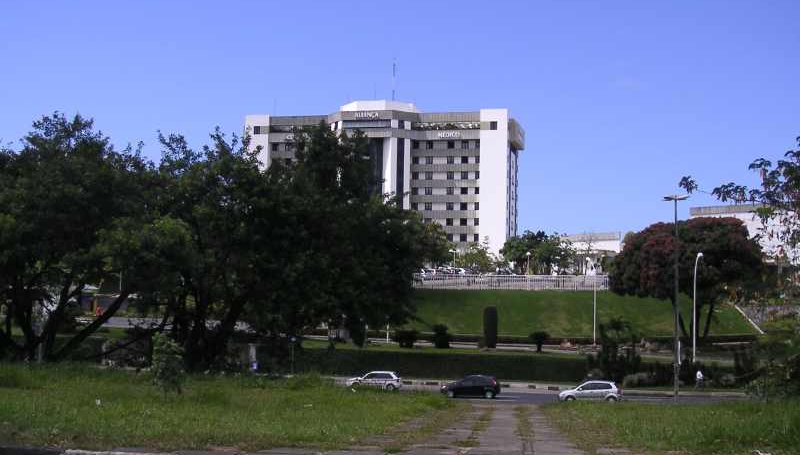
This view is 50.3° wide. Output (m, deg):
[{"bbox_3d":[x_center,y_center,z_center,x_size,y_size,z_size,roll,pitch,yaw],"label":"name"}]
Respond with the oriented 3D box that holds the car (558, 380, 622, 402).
[{"bbox_3d":[11.820,10.139,52.736,3.880,1.460,1.660,0,-3,11],"label":"car"}]

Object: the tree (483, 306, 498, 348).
[{"bbox_3d":[8.047,8.891,75.800,1.300,3.550,1.300,1,-4,0],"label":"tree"}]

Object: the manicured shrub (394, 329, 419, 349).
[{"bbox_3d":[0.583,9.916,76.500,2.000,1.650,2.000,1,-4,0],"label":"manicured shrub"}]

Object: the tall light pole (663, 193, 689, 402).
[{"bbox_3d":[16.511,4.427,51.000,1.500,12.400,0.800,1,-4,0],"label":"tall light pole"}]

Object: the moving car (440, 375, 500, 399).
[{"bbox_3d":[4.557,10.181,54.837,3.820,1.470,1.660,0,-3,14],"label":"moving car"}]

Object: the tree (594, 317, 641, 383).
[{"bbox_3d":[15.691,8.801,61.500,3.318,4.761,3.153,0,-3,14],"label":"tree"}]

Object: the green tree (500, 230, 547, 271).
[{"bbox_3d":[17.239,3.560,119.000,6.421,6.282,6.100,1,-3,8],"label":"green tree"}]

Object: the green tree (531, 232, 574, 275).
[{"bbox_3d":[21.067,3.843,117.000,5.400,6.000,5.400,1,-4,0],"label":"green tree"}]

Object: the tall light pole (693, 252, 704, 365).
[{"bbox_3d":[25.035,6.752,71.500,0.950,9.200,0.300,3,-5,-20],"label":"tall light pole"}]

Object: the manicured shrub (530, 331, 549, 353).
[{"bbox_3d":[11.291,9.227,69.000,1.457,1.781,1.384,1,-3,9],"label":"manicured shrub"}]

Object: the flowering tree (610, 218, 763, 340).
[{"bbox_3d":[26.213,4.804,78.000,13.907,11.254,12.517,0,-3,19],"label":"flowering tree"}]

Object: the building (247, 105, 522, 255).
[{"bbox_3d":[-2.224,-9.066,189.256,57.000,34.300,25.000,0,-5,12],"label":"building"}]

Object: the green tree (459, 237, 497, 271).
[{"bbox_3d":[10.818,3.978,119.000,5.304,5.444,5.039,1,-3,5],"label":"green tree"}]

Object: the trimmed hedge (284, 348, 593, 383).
[{"bbox_3d":[2.491,10.179,62.792,22.509,1.950,1.300,1,-3,8],"label":"trimmed hedge"}]

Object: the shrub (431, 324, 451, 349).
[{"bbox_3d":[3.611,9.717,76.000,1.650,1.950,1.650,1,-4,0],"label":"shrub"}]

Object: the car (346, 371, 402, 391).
[{"bbox_3d":[-1.872,11.264,62.600,3.850,1.420,1.650,0,-5,12],"label":"car"}]

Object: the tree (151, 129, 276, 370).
[{"bbox_3d":[-12.251,1.577,56.000,8.600,15.600,8.600,1,-4,0],"label":"tree"}]

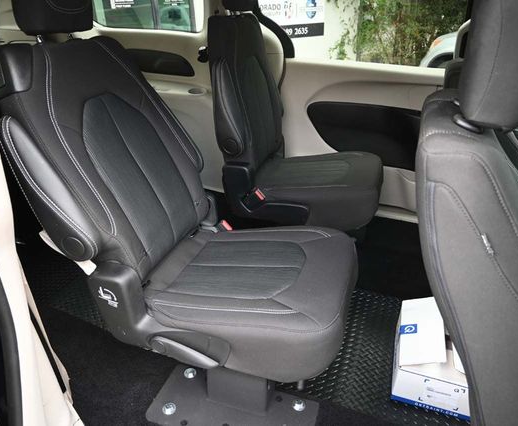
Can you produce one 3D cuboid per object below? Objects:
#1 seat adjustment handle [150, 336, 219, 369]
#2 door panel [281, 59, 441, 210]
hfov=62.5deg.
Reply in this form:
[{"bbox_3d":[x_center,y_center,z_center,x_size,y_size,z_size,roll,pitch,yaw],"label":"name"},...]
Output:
[{"bbox_3d":[-0.187,0.349,1.073,0.175,0.046,0.032,20,32,8],"label":"seat adjustment handle"},{"bbox_3d":[0.501,-0.369,2.135,0.850,0.720,0.130,9,30,15],"label":"door panel"}]

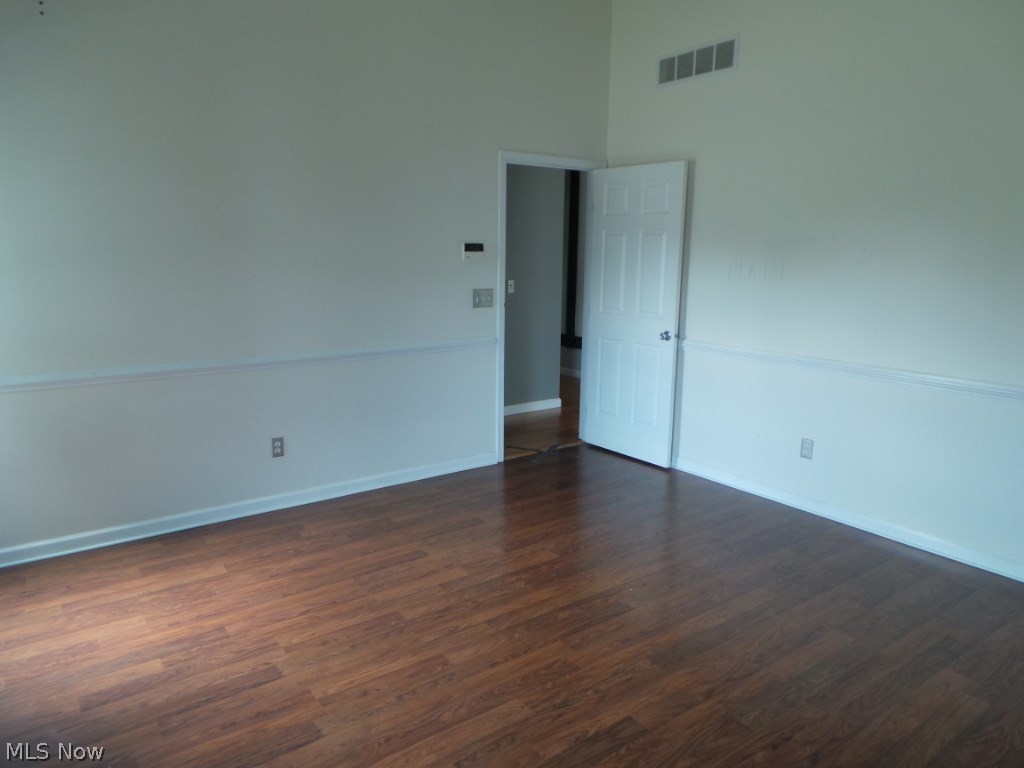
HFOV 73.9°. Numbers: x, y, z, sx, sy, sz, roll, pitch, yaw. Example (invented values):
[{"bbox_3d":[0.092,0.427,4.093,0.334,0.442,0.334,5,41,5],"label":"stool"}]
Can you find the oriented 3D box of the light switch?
[{"bbox_3d":[-0.190,-0.571,4.552,0.161,0.118,0.018,-8,14,-35],"label":"light switch"}]

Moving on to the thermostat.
[{"bbox_3d":[-0.250,-0.855,4.443,0.146,0.118,0.029,-8,14,-35],"label":"thermostat"}]

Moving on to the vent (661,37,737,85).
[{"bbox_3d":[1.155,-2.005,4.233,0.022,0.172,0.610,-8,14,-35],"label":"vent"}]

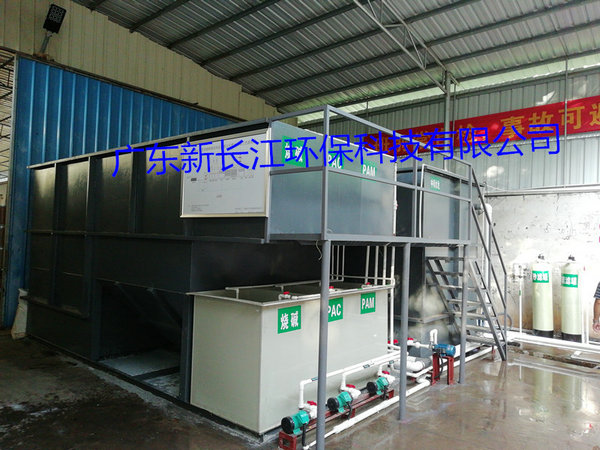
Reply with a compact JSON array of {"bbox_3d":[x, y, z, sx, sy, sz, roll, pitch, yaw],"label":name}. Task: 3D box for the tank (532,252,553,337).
[{"bbox_3d":[4.077,1.221,7.564,0.335,1.429,0.335,0,-2,40],"label":"tank"}]

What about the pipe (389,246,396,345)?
[{"bbox_3d":[1.075,0.809,5.194,0.032,1.140,0.032,0,-2,40],"label":"pipe"}]

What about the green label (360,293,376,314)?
[{"bbox_3d":[0.733,0.832,4.779,0.010,0.203,0.297,0,-2,40],"label":"green label"}]

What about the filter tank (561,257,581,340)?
[{"bbox_3d":[4.398,1.220,7.295,0.335,1.435,0.335,0,-2,40],"label":"filter tank"}]

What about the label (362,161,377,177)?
[{"bbox_3d":[0.717,-0.551,4.678,0.010,0.210,0.297,0,-2,40],"label":"label"}]

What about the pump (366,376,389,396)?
[{"bbox_3d":[0.770,1.577,4.406,0.125,0.150,0.290,0,-2,40],"label":"pump"}]

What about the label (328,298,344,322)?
[{"bbox_3d":[0.334,0.812,4.303,0.010,0.203,0.297,0,-2,40],"label":"label"}]

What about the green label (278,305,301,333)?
[{"bbox_3d":[-0.079,0.800,3.811,0.010,0.203,0.297,0,-2,40],"label":"green label"}]

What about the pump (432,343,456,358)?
[{"bbox_3d":[1.629,1.405,5.102,0.265,0.150,0.135,0,-2,40],"label":"pump"}]

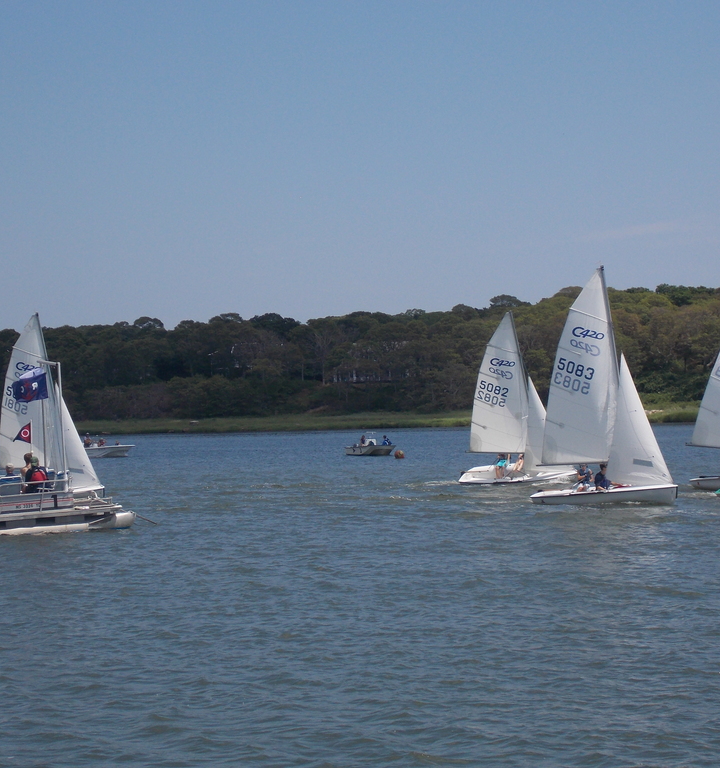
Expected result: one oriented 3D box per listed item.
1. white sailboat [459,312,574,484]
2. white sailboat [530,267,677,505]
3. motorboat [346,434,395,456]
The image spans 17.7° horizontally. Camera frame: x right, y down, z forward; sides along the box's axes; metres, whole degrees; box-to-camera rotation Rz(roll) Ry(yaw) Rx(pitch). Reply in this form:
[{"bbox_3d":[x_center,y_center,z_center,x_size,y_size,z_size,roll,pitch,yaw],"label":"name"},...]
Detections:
[{"bbox_3d":[5.217,0.569,79.064,4.300,6.400,1.820,-1,14,25],"label":"white sailboat"},{"bbox_3d":[6.231,0.151,60.336,4.300,6.400,1.820,-2,5,30],"label":"white sailboat"},{"bbox_3d":[0.834,4.256,159.950,4.400,1.570,1.840,-2,-1,44],"label":"motorboat"}]

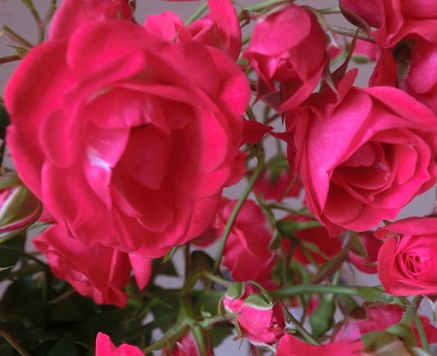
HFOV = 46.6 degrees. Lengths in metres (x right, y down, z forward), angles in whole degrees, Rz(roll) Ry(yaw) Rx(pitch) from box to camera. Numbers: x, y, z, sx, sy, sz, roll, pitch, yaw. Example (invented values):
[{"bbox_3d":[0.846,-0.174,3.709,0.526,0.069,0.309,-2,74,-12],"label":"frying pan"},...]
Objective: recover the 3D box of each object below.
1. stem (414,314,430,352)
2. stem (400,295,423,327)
[{"bbox_3d":[0.095,0.073,0.238,0.003,0.019,0.003,-18,0,0],"label":"stem"},{"bbox_3d":[0.088,0.061,0.232,0.005,0.017,0.005,27,-3,0],"label":"stem"}]

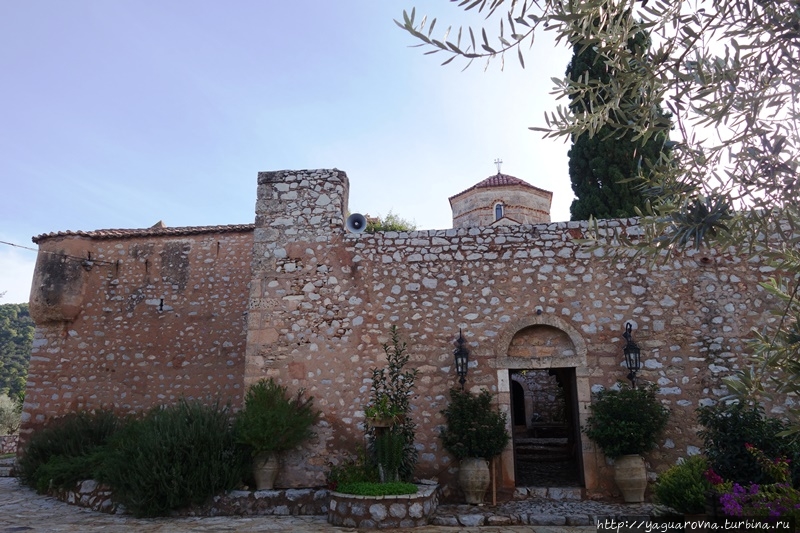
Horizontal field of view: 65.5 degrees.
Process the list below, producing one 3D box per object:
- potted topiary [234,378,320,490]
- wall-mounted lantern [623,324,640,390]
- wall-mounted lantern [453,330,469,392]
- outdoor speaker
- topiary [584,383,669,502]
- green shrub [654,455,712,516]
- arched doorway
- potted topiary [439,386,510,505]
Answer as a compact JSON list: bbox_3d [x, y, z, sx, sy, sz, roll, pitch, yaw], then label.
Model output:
[{"bbox_3d":[-2.142,2.959,11.019,1.420,1.864,1.300,-2,-15,6],"label":"potted topiary"},{"bbox_3d":[4.122,1.589,11.095,0.280,1.129,0.330,-2,-15,6],"label":"wall-mounted lantern"},{"bbox_3d":[1.118,1.706,11.399,0.280,1.088,0.330,-2,-15,6],"label":"wall-mounted lantern"},{"bbox_3d":[-0.876,-0.863,12.605,0.371,0.369,0.380,-1,-6,2],"label":"outdoor speaker"},{"bbox_3d":[3.736,2.914,10.376,1.320,1.875,1.250,-2,-15,6],"label":"topiary"},{"bbox_3d":[4.141,3.193,9.071,0.850,0.840,0.820,-3,-16,9],"label":"green shrub"},{"bbox_3d":[2.565,2.468,11.399,1.750,3.078,0.500,-2,-15,6],"label":"arched doorway"},{"bbox_3d":[1.269,3.042,10.617,1.170,1.841,1.150,-2,-15,6],"label":"potted topiary"}]

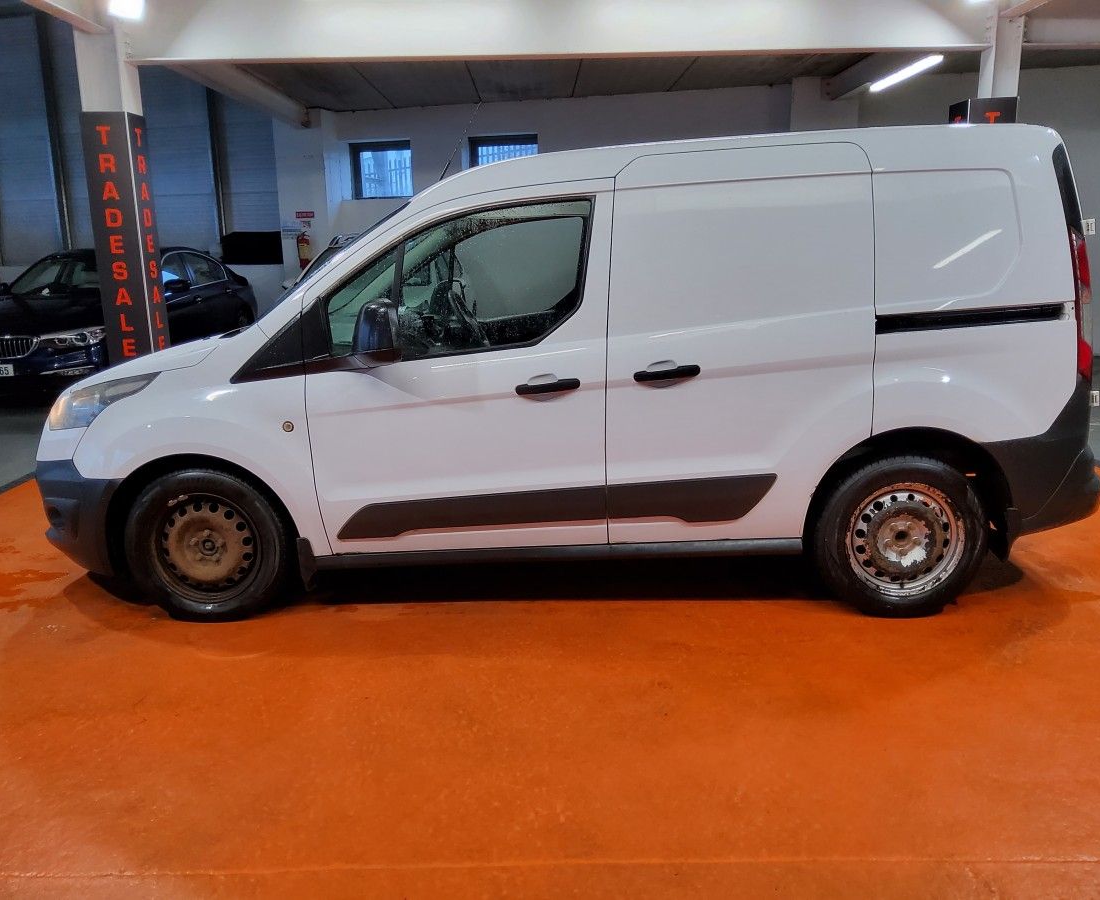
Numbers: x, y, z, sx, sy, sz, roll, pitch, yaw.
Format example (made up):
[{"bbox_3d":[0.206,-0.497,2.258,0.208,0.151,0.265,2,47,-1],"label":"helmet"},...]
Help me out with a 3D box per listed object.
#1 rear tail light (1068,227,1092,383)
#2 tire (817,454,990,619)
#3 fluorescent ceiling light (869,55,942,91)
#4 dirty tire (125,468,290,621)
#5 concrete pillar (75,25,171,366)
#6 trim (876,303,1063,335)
[{"bbox_3d":[1.934,-0.540,3.319,0.130,0.560,0.160,-1,12,1],"label":"rear tail light"},{"bbox_3d":[1.344,0.319,3.488,0.630,0.630,0.205,-1,13,2],"label":"tire"},{"bbox_3d":[3.403,-3.610,8.670,0.090,0.080,1.622,-1,13,-2],"label":"fluorescent ceiling light"},{"bbox_3d":[-1.308,0.351,3.561,0.630,0.620,0.205,1,13,7],"label":"dirty tire"},{"bbox_3d":[-3.372,-1.730,7.194,0.320,3.100,0.320,-1,13,0],"label":"concrete pillar"},{"bbox_3d":[1.492,-0.469,3.214,0.660,0.066,0.040,-4,13,2],"label":"trim"}]

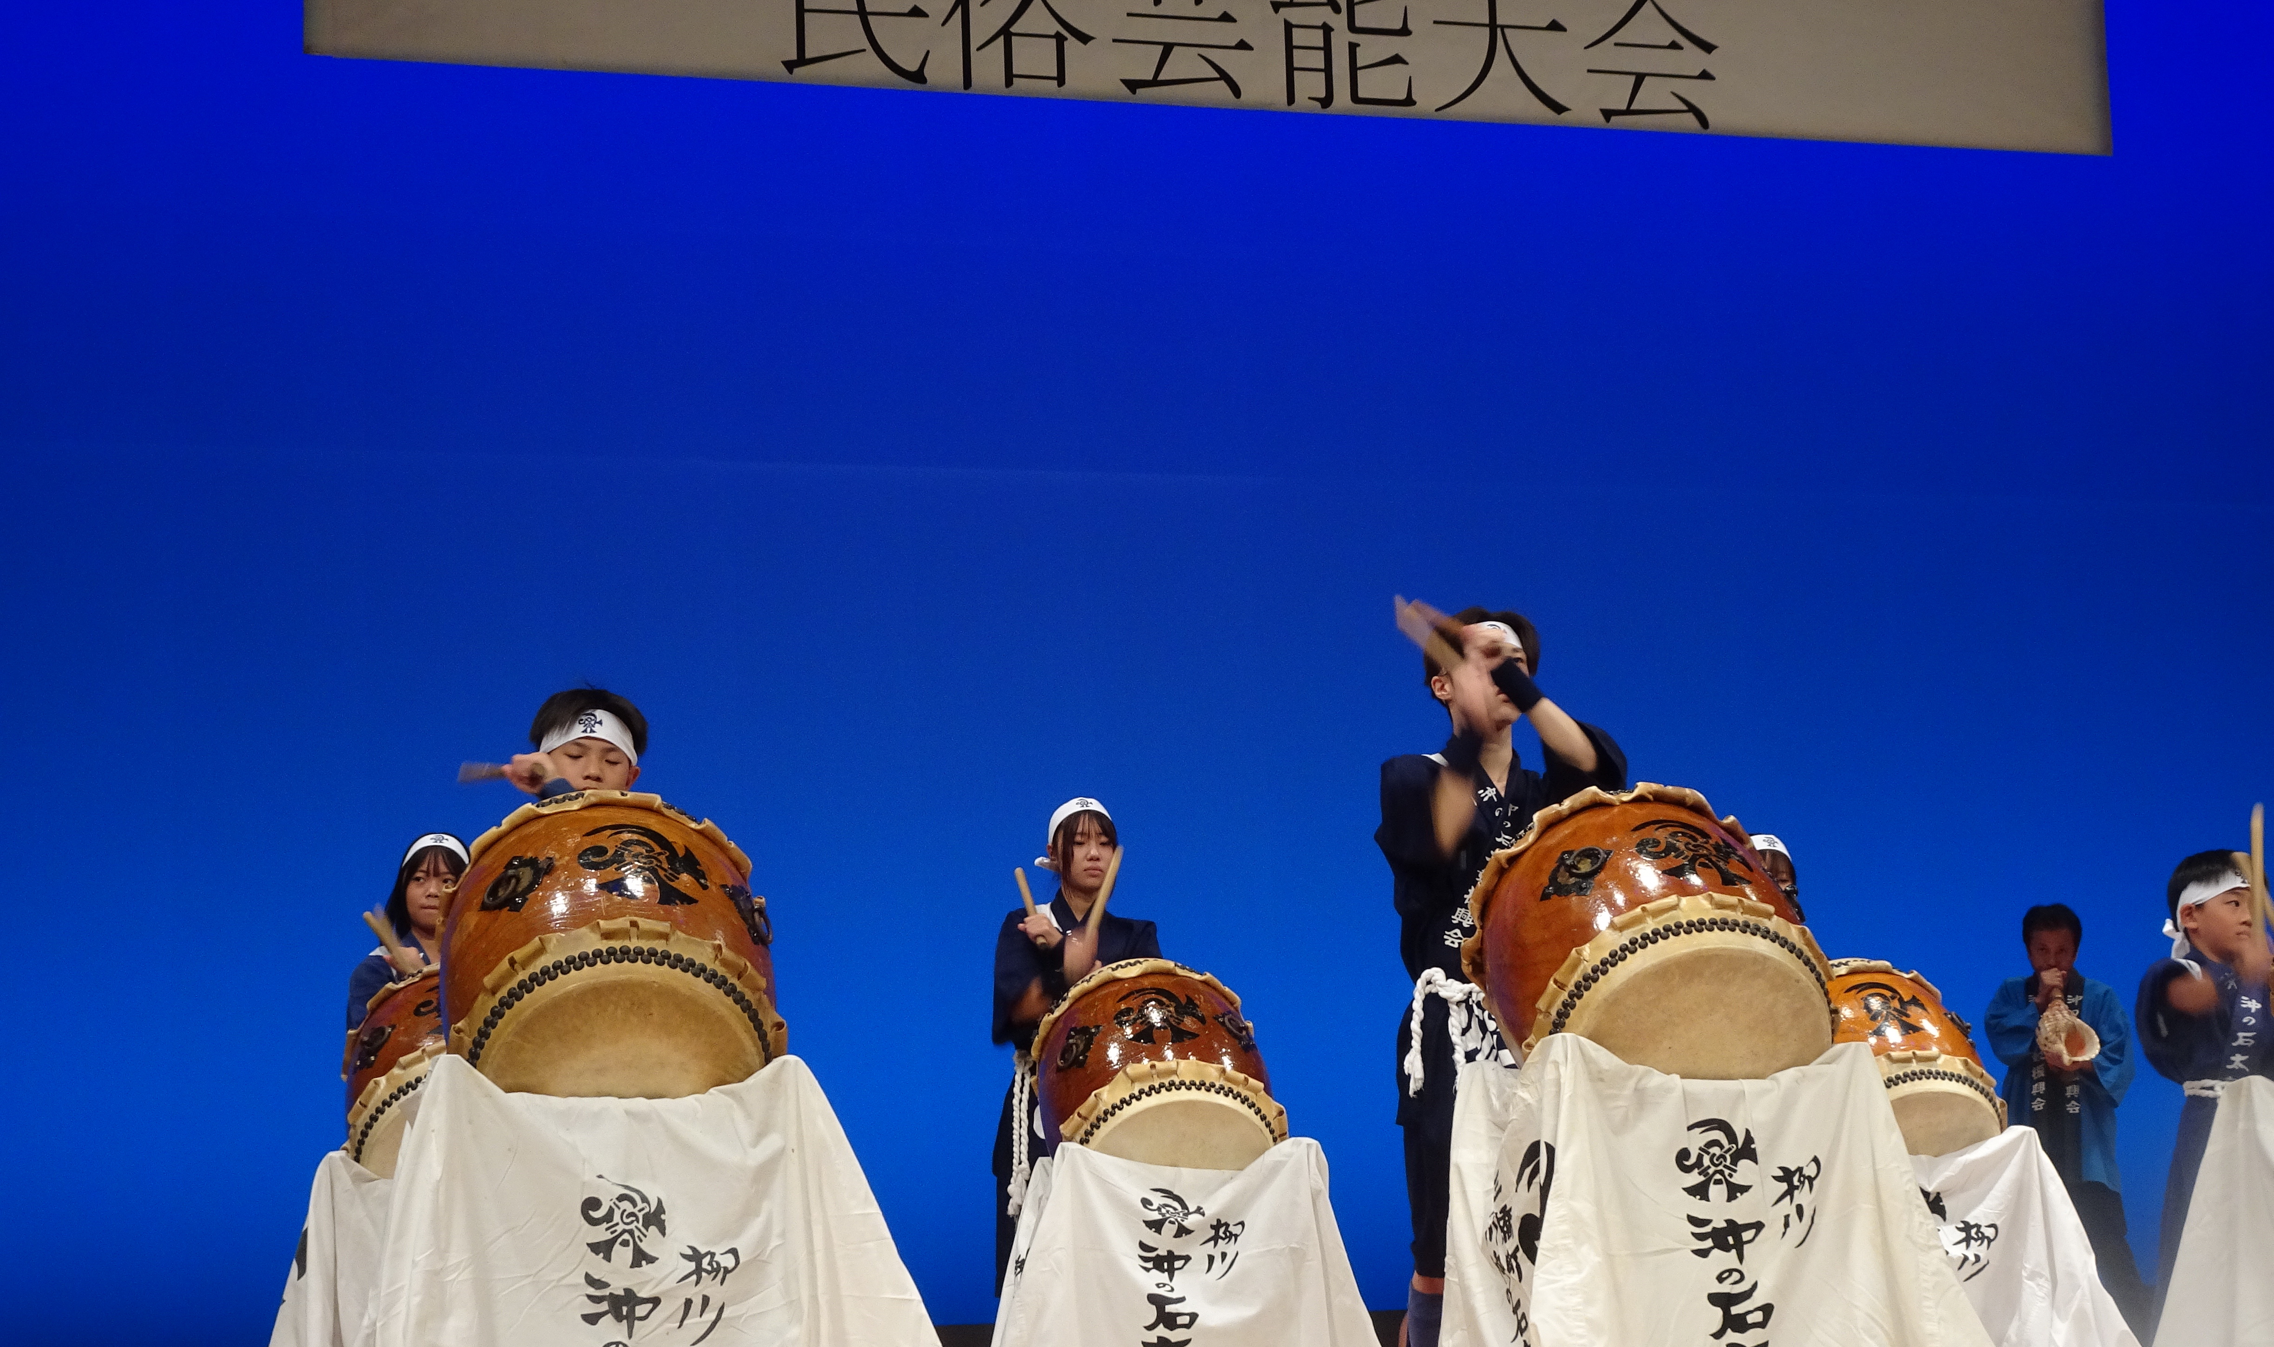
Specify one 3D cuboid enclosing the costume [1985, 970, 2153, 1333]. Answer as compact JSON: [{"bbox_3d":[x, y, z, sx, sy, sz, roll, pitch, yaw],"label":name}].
[{"bbox_3d":[3.024,1.616,11.603,0.510,1.280,0.360,-4,-11,10],"label":"costume"}]

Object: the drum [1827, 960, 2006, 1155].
[{"bbox_3d":[1.827,1.049,8.797,0.550,0.550,0.550,0,29,-12],"label":"drum"}]

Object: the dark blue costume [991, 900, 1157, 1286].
[{"bbox_3d":[-0.141,1.060,8.656,0.460,1.030,0.400,0,-11,-10],"label":"dark blue costume"}]

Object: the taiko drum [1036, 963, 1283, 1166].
[{"bbox_3d":[0.043,0.999,8.157,0.550,0.550,0.550,0,29,-12],"label":"taiko drum"}]

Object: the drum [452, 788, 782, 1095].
[{"bbox_3d":[-0.870,0.529,5.891,0.550,0.550,0.550,0,29,-12],"label":"drum"}]

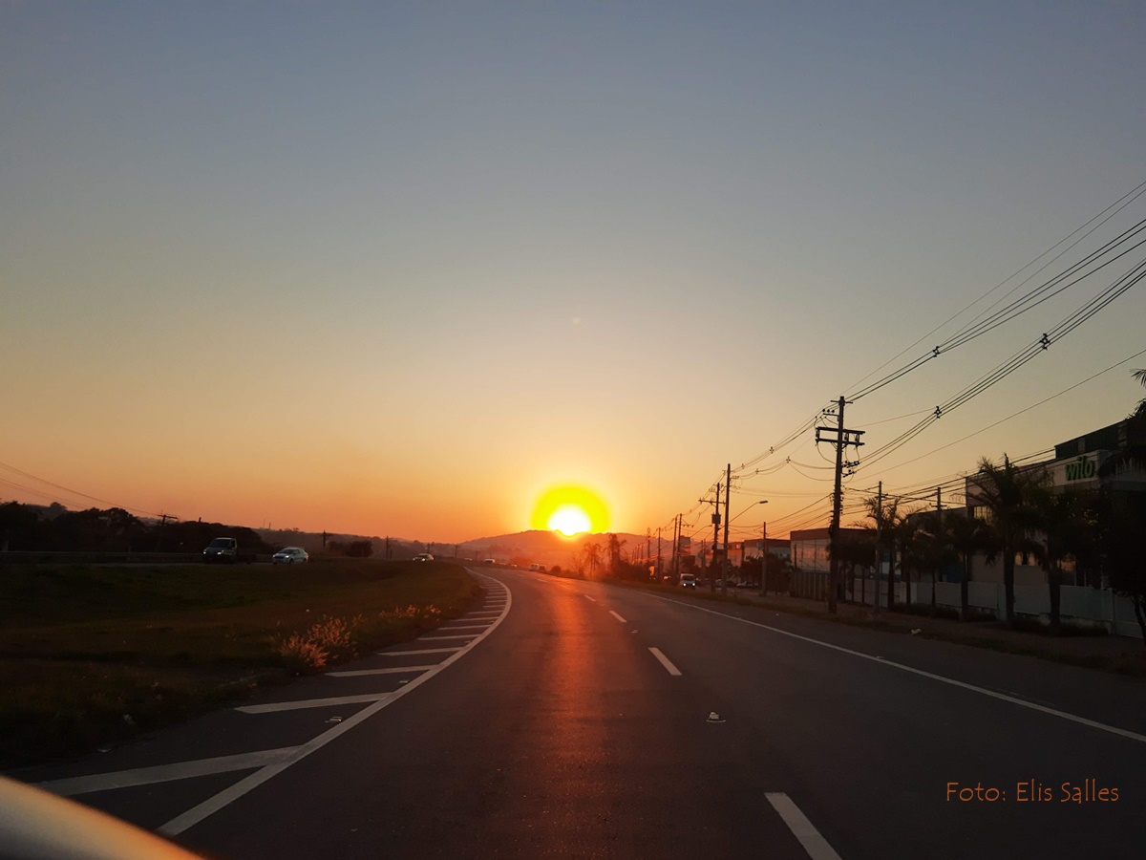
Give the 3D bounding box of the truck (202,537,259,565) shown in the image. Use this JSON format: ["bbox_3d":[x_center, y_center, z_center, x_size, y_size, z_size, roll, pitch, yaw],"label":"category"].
[{"bbox_3d":[-26.286,9.191,66.113,1.900,2.030,5.500,3,-9,3],"label":"truck"}]

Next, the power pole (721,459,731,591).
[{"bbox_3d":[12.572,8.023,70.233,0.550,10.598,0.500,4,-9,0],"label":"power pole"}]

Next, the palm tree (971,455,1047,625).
[{"bbox_3d":[20.738,5.180,40.901,3.900,8.036,3.800,4,-9,0],"label":"palm tree"}]

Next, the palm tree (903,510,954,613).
[{"bbox_3d":[20.758,7.675,50.127,3.000,5.944,2.900,4,-9,0],"label":"palm tree"}]

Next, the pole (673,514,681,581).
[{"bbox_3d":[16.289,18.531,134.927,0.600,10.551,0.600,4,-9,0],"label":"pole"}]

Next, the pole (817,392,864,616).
[{"bbox_3d":[13.044,3.576,42.389,2.450,10.685,0.700,5,-9,0],"label":"pole"}]

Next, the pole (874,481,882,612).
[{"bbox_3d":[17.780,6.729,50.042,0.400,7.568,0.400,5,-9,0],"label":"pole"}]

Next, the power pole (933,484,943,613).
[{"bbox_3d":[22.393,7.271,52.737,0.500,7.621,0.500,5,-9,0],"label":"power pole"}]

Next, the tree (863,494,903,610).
[{"bbox_3d":[19.039,7.429,52.678,2.700,7.095,2.700,4,-9,0],"label":"tree"}]

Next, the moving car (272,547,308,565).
[{"bbox_3d":[-25.107,11.168,76.444,1.750,1.480,4.300,3,-9,3],"label":"moving car"}]

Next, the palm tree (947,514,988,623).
[{"bbox_3d":[20.576,7.055,44.959,2.500,5.681,2.500,4,-9,0],"label":"palm tree"}]

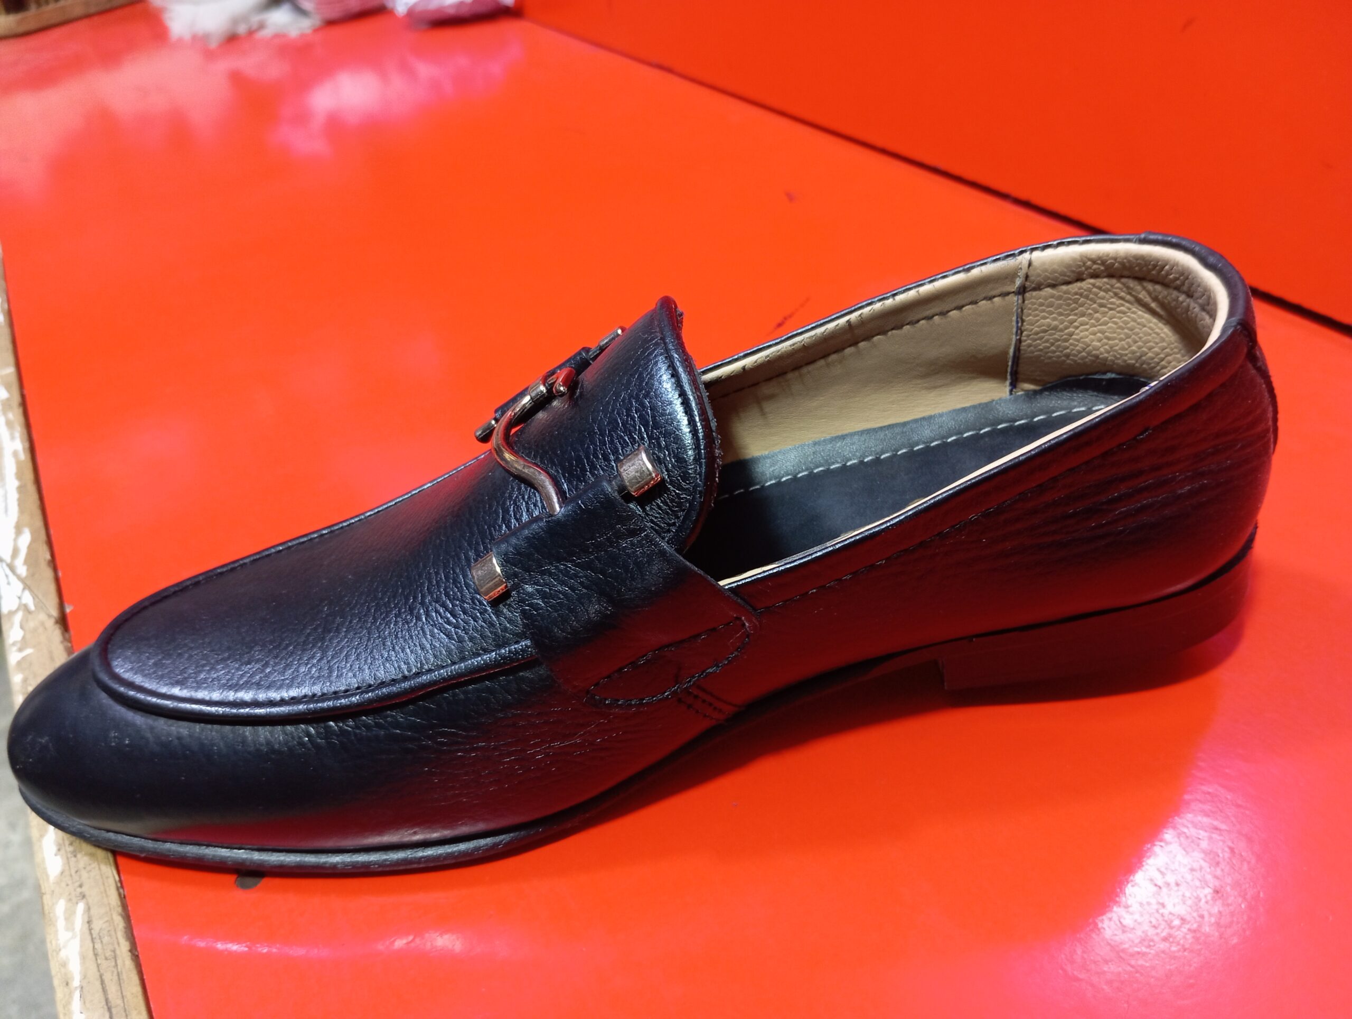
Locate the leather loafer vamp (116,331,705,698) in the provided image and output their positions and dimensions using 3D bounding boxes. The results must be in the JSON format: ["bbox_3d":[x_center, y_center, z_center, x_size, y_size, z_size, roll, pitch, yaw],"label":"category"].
[{"bbox_3d":[-0.059,0.005,0.234,0.147,0.062,0.083,-10,42,0],"label":"leather loafer vamp"}]

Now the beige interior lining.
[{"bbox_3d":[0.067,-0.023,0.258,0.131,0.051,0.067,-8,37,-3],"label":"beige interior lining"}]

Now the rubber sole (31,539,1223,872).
[{"bbox_3d":[-0.006,0.028,0.280,0.303,0.031,0.104,-8,37,-3],"label":"rubber sole"}]

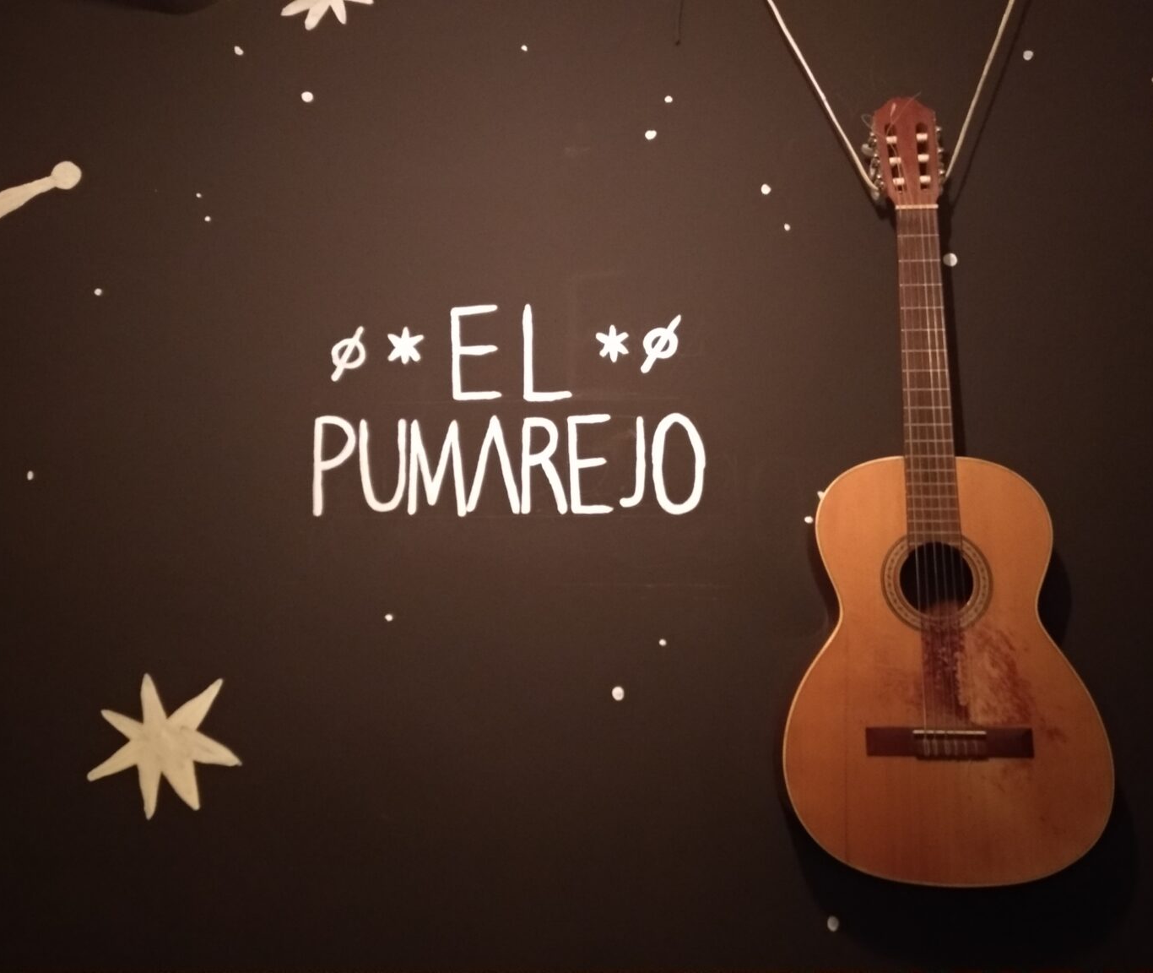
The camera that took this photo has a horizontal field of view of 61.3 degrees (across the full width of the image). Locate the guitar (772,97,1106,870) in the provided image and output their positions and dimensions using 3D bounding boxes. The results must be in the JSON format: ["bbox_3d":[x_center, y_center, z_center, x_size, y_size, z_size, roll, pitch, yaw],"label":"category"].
[{"bbox_3d":[0.438,-0.036,1.237,0.372,1.004,0.106,0,-11,6],"label":"guitar"}]

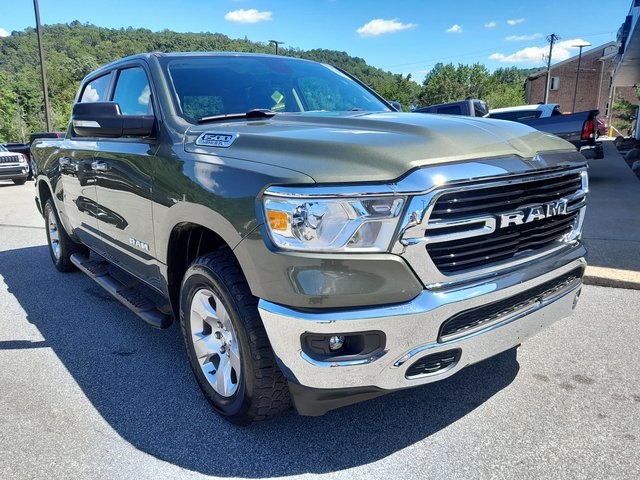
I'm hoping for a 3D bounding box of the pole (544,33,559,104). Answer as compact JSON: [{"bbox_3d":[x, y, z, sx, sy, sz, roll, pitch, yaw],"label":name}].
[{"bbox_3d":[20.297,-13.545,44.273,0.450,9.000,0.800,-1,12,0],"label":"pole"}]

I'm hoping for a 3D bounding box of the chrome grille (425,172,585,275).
[{"bbox_3d":[0.833,-0.081,2.105,1.180,0.390,0.190,-10,15,-37],"label":"chrome grille"}]

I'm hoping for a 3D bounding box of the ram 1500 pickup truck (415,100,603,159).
[{"bbox_3d":[3.447,-2.359,12.088,5.800,1.900,2.000,7,14,34],"label":"ram 1500 pickup truck"}]

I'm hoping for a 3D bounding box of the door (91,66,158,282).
[{"bbox_3d":[-1.148,-0.448,3.144,0.270,1.340,1.190,-10,15,-37],"label":"door"}]

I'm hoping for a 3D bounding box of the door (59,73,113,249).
[{"bbox_3d":[-1.822,-0.616,3.985,0.270,1.360,1.020,-10,15,-37],"label":"door"}]

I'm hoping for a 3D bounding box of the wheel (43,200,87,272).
[{"bbox_3d":[-2.672,-0.062,5.284,0.280,0.810,0.810,-10,15,-37],"label":"wheel"}]

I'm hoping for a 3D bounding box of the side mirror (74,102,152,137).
[{"bbox_3d":[-1.080,-0.633,2.646,0.420,0.190,0.230,-10,15,-37],"label":"side mirror"}]

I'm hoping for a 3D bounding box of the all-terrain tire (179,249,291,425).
[{"bbox_3d":[-0.401,0.469,2.451,0.280,0.810,0.810,-10,15,-37],"label":"all-terrain tire"}]

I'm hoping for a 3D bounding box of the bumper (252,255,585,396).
[{"bbox_3d":[0.724,0.279,2.332,2.000,0.400,0.560,-10,15,-37],"label":"bumper"}]

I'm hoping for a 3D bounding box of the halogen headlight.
[{"bbox_3d":[0.067,-0.058,1.782,0.380,0.220,0.380,-10,15,-37],"label":"halogen headlight"}]

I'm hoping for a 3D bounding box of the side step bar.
[{"bbox_3d":[-1.448,0.295,3.587,0.210,0.120,2.200,-10,15,-37],"label":"side step bar"}]

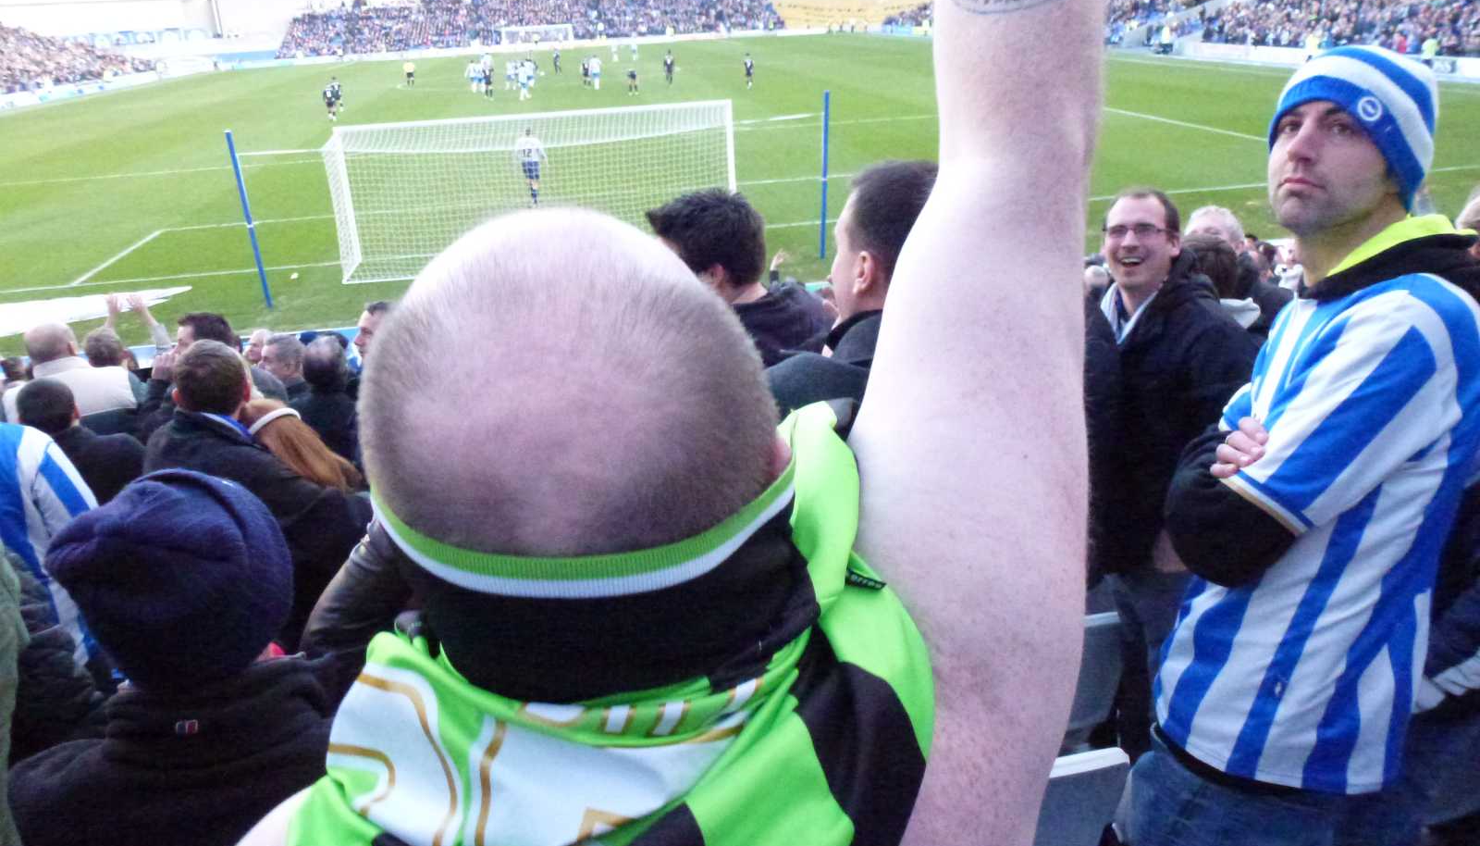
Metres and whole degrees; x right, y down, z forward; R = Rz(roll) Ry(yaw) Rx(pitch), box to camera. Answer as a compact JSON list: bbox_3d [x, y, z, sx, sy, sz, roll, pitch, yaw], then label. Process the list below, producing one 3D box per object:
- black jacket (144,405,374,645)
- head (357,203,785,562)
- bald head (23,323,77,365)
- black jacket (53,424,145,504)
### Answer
[{"bbox_3d":[-1.294,0.260,2.832,0.580,0.700,0.360,-9,23,-15],"label":"black jacket"},{"bbox_3d":[-0.065,0.034,0.428,0.165,0.235,0.205,-5,23,-6],"label":"head"},{"bbox_3d":[-2.719,-0.281,4.043,0.170,0.235,0.205,-10,23,-16],"label":"bald head"},{"bbox_3d":[-2.273,0.337,3.580,0.530,0.680,0.320,-9,23,-14],"label":"black jacket"}]

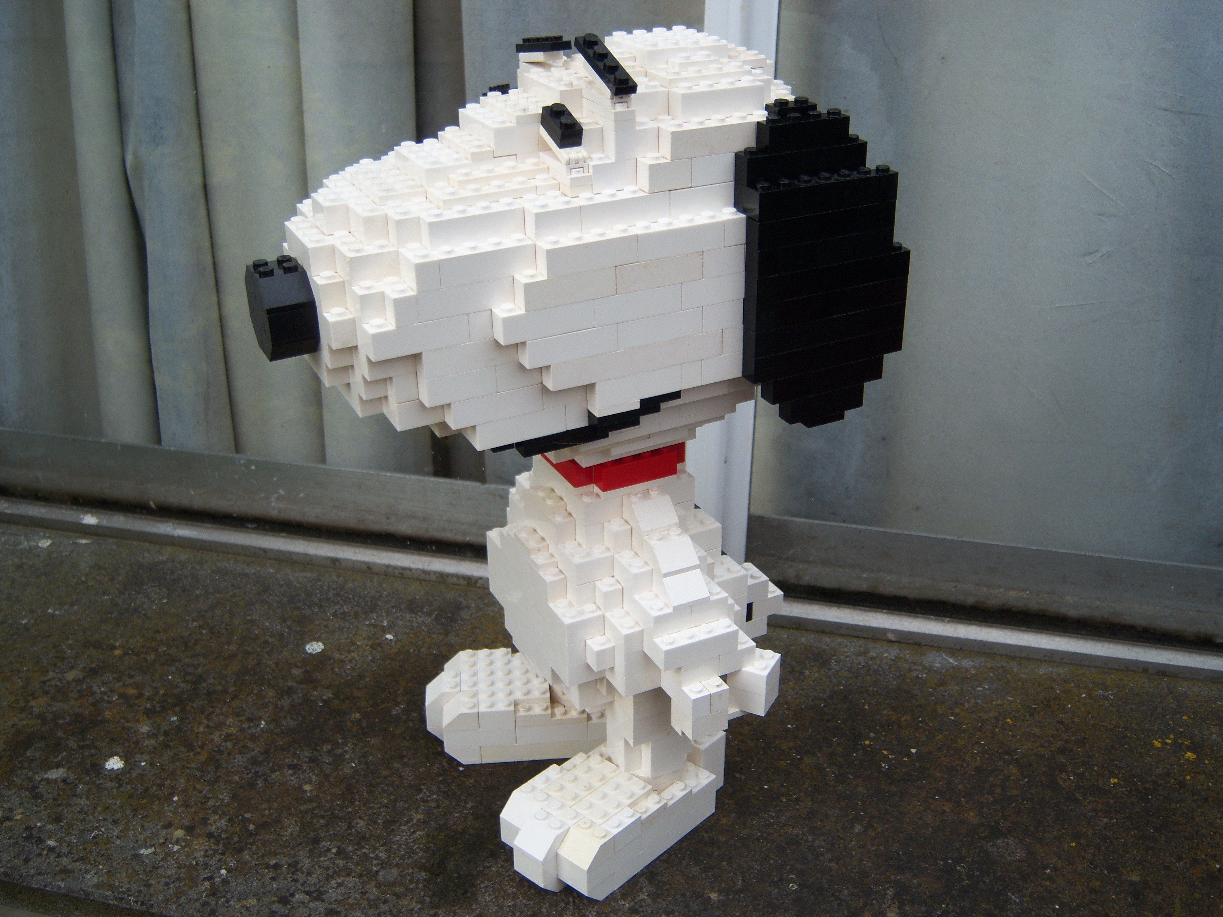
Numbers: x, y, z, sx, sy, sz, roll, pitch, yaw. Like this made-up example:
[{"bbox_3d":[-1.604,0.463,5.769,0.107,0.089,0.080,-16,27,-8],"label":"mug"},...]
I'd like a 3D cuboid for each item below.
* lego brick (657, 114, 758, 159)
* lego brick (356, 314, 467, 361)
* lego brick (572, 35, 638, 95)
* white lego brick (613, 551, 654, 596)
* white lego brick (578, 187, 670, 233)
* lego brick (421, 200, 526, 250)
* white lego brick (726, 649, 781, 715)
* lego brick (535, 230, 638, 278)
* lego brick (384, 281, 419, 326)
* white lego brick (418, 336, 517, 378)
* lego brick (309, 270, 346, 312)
[{"bbox_3d":[0.031,-0.105,0.415,0.032,0.011,0.008,-14,29,-23],"label":"lego brick"},{"bbox_3d":[-0.062,-0.041,0.402,0.032,0.011,0.015,-14,29,-22],"label":"lego brick"},{"bbox_3d":[-0.002,-0.128,0.411,0.008,0.005,0.032,-13,50,-22],"label":"lego brick"},{"bbox_3d":[0.008,0.043,0.480,0.008,0.011,0.016,-14,29,-23],"label":"white lego brick"},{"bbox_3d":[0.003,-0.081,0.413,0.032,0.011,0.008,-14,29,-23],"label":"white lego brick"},{"bbox_3d":[-0.043,-0.074,0.401,0.032,0.011,0.008,-14,29,-23],"label":"lego brick"},{"bbox_3d":[0.056,0.086,0.498,0.016,0.020,0.016,12,30,25],"label":"white lego brick"},{"bbox_3d":[-0.008,-0.066,0.404,0.032,0.011,0.012,-14,29,-23],"label":"lego brick"},{"bbox_3d":[-0.064,-0.048,0.392,0.008,0.011,0.008,-14,29,-23],"label":"lego brick"},{"bbox_3d":[-0.046,-0.035,0.407,0.032,0.011,0.010,-14,29,-23],"label":"white lego brick"},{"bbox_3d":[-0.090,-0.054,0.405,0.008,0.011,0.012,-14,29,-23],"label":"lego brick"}]

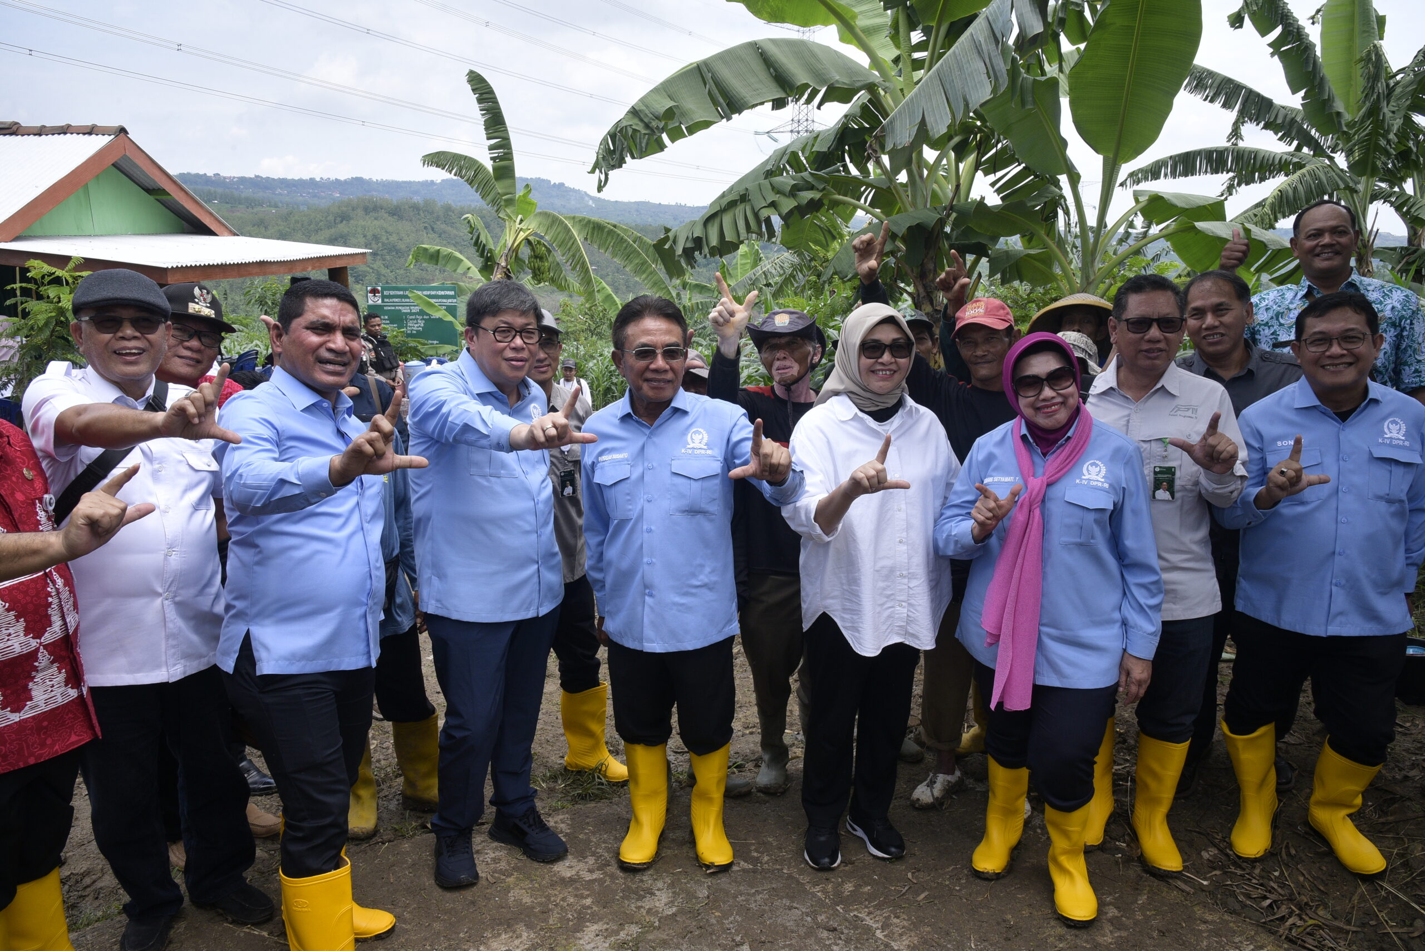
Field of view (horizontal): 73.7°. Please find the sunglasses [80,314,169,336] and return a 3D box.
[{"bbox_3d":[-1.295,-0.340,2.105,0.147,0.046,0.150,-9,15,-35],"label":"sunglasses"}]

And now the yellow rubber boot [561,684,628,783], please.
[{"bbox_3d":[-0.399,0.875,3.277,0.280,0.335,0.110,5,13,21],"label":"yellow rubber boot"}]

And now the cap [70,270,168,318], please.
[{"bbox_3d":[-1.315,-0.408,2.111,0.190,0.120,0.270,-9,15,-35],"label":"cap"}]

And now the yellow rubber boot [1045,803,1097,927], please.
[{"bbox_3d":[0.952,0.989,2.587,0.122,0.330,0.270,0,12,-1],"label":"yellow rubber boot"}]

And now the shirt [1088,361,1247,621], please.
[{"bbox_3d":[1.155,0.049,2.550,0.500,0.740,0.350,5,13,20],"label":"shirt"}]

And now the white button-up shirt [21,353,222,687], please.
[{"bbox_3d":[-1.395,0.126,2.272,0.500,0.770,0.390,-10,16,-39],"label":"white button-up shirt"}]

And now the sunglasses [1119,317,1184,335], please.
[{"bbox_3d":[1.112,-0.384,2.423,0.147,0.044,0.150,4,13,18],"label":"sunglasses"}]

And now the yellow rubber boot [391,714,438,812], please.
[{"bbox_3d":[-0.920,0.951,3.075,0.130,0.325,0.280,-9,15,-37],"label":"yellow rubber boot"}]

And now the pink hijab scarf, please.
[{"bbox_3d":[0.840,0.112,2.457,0.270,0.930,0.330,3,12,14],"label":"pink hijab scarf"}]

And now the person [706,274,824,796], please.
[{"bbox_3d":[0.179,0.238,2.972,0.480,1.670,0.500,2,13,8],"label":"person"}]

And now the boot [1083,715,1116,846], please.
[{"bbox_3d":[1.143,0.918,2.909,0.130,0.335,0.280,6,13,26],"label":"boot"}]

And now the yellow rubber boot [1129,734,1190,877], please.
[{"bbox_3d":[1.306,0.942,2.796,0.130,0.335,0.280,1,12,4],"label":"yellow rubber boot"}]

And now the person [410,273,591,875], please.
[{"bbox_3d":[-0.475,0.336,2.459,0.530,1.660,0.640,-10,16,-40],"label":"person"}]

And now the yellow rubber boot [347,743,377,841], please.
[{"bbox_3d":[-1.130,0.922,2.997,0.130,0.330,0.280,-4,13,-19],"label":"yellow rubber boot"}]

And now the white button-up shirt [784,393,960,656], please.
[{"bbox_3d":[0.435,0.123,2.572,0.500,0.690,0.360,-1,12,-6],"label":"white button-up shirt"}]

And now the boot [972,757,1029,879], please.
[{"bbox_3d":[0.842,0.953,2.756,0.122,0.330,0.270,6,13,24],"label":"boot"}]

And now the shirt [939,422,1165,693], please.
[{"bbox_3d":[0.829,0.213,2.382,0.540,0.710,0.350,4,13,18],"label":"shirt"}]

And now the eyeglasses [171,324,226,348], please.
[{"bbox_3d":[-1.443,-0.385,2.600,0.145,0.045,0.142,11,17,41],"label":"eyeglasses"}]

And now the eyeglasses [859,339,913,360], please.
[{"bbox_3d":[0.456,-0.331,2.487,0.140,0.047,0.145,2,13,10],"label":"eyeglasses"}]

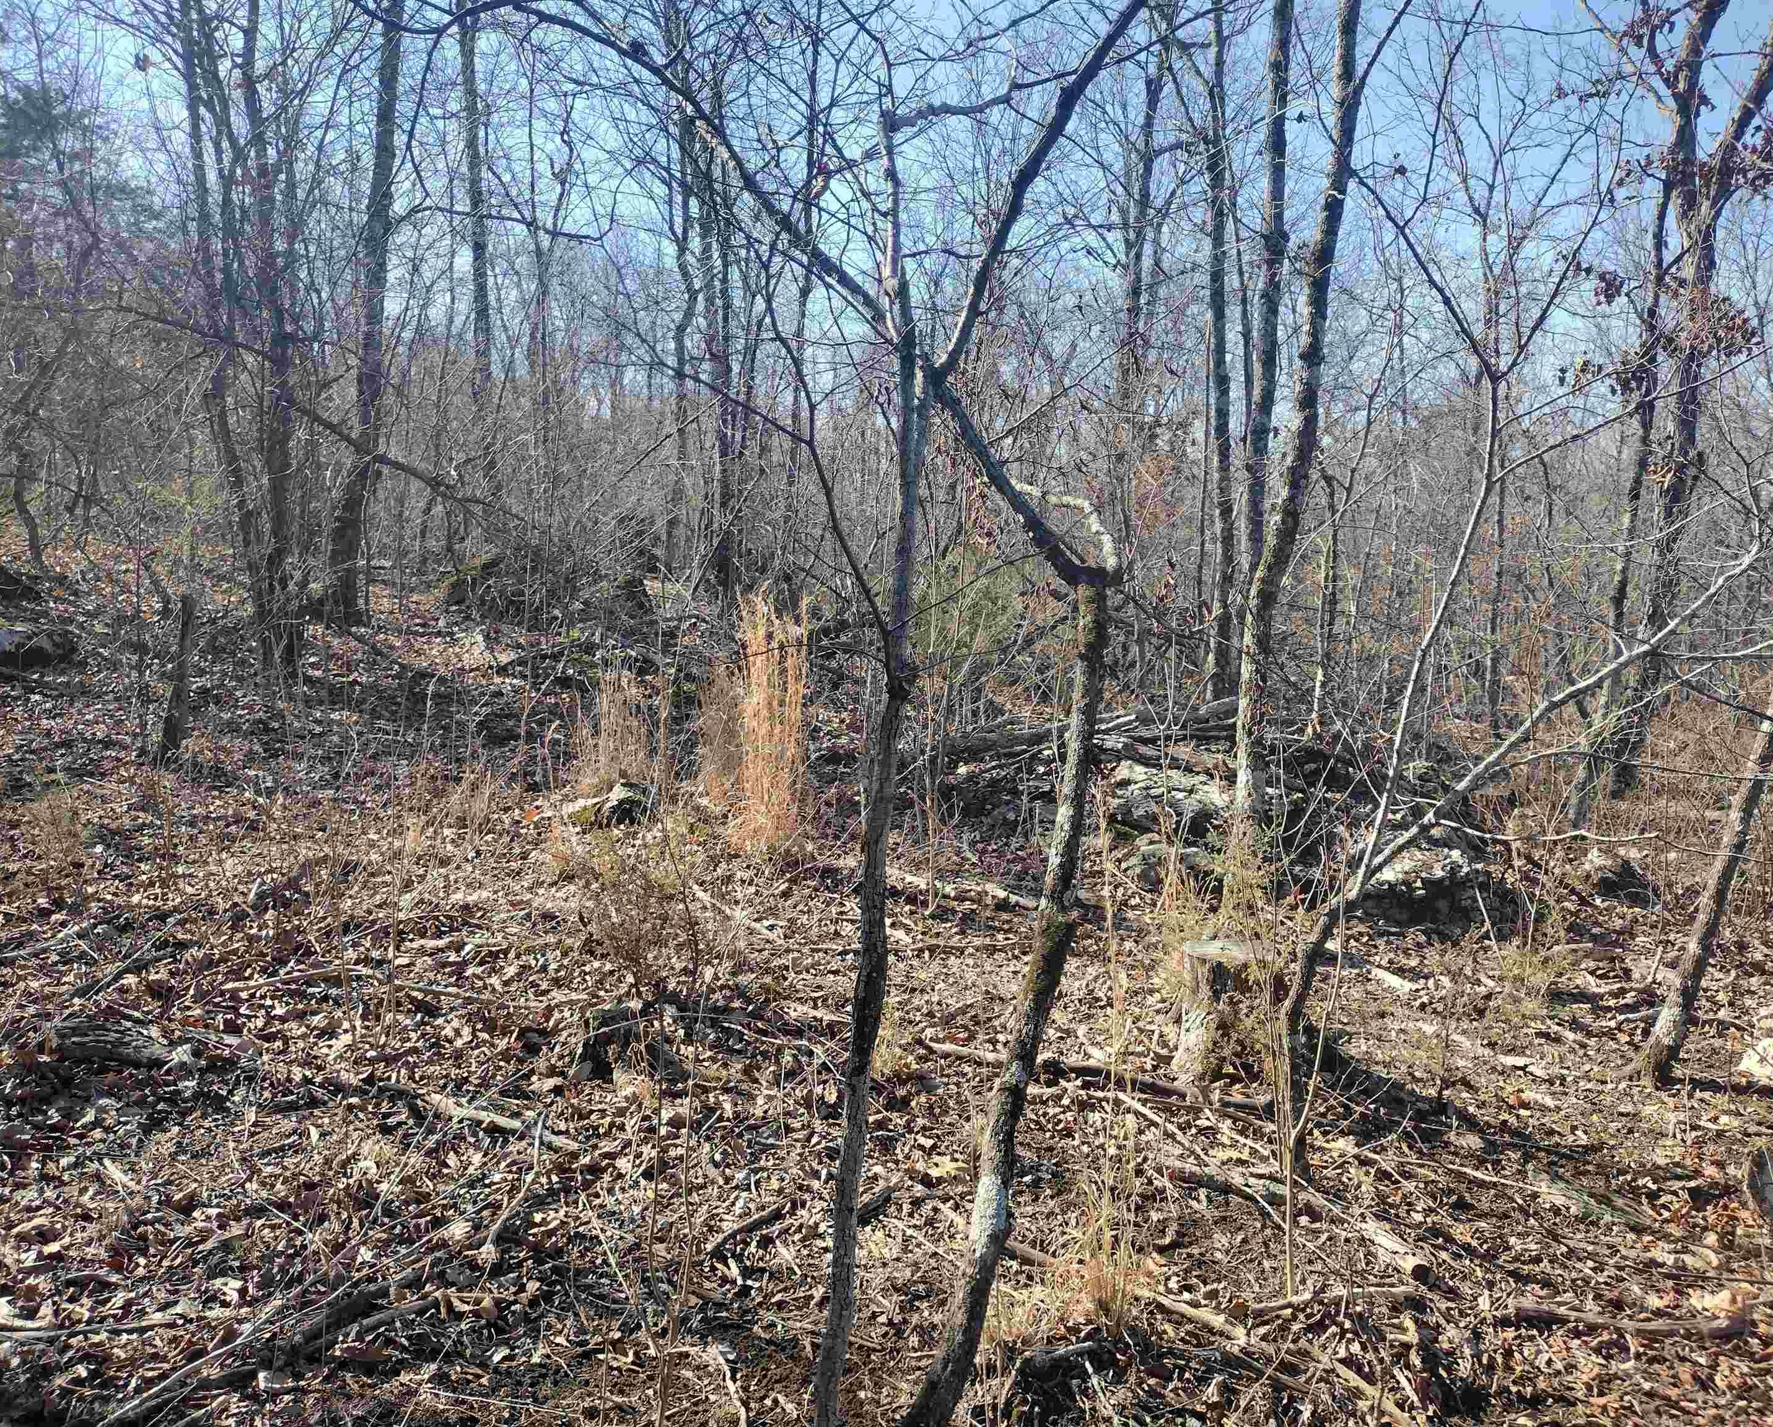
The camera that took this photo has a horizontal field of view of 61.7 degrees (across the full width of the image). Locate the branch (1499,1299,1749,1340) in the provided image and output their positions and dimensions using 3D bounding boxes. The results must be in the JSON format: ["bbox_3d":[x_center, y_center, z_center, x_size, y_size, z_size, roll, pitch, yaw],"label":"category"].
[{"bbox_3d":[1.513,1.228,3.036,0.489,0.040,0.060,4,7,4],"label":"branch"}]

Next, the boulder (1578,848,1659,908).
[{"bbox_3d":[3.522,0.781,7.141,0.370,0.260,0.330,3,4,26],"label":"boulder"}]

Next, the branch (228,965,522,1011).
[{"bbox_3d":[-1.569,0.836,4.604,0.904,0.070,0.150,3,7,-1],"label":"branch"}]

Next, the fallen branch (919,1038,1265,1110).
[{"bbox_3d":[0.581,1.018,4.251,1.004,0.050,0.080,6,7,19],"label":"fallen branch"}]

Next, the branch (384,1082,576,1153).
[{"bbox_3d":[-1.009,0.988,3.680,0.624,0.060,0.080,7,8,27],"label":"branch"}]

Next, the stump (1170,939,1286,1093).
[{"bbox_3d":[0.989,0.864,4.309,0.290,0.390,0.290,1,4,0],"label":"stump"}]

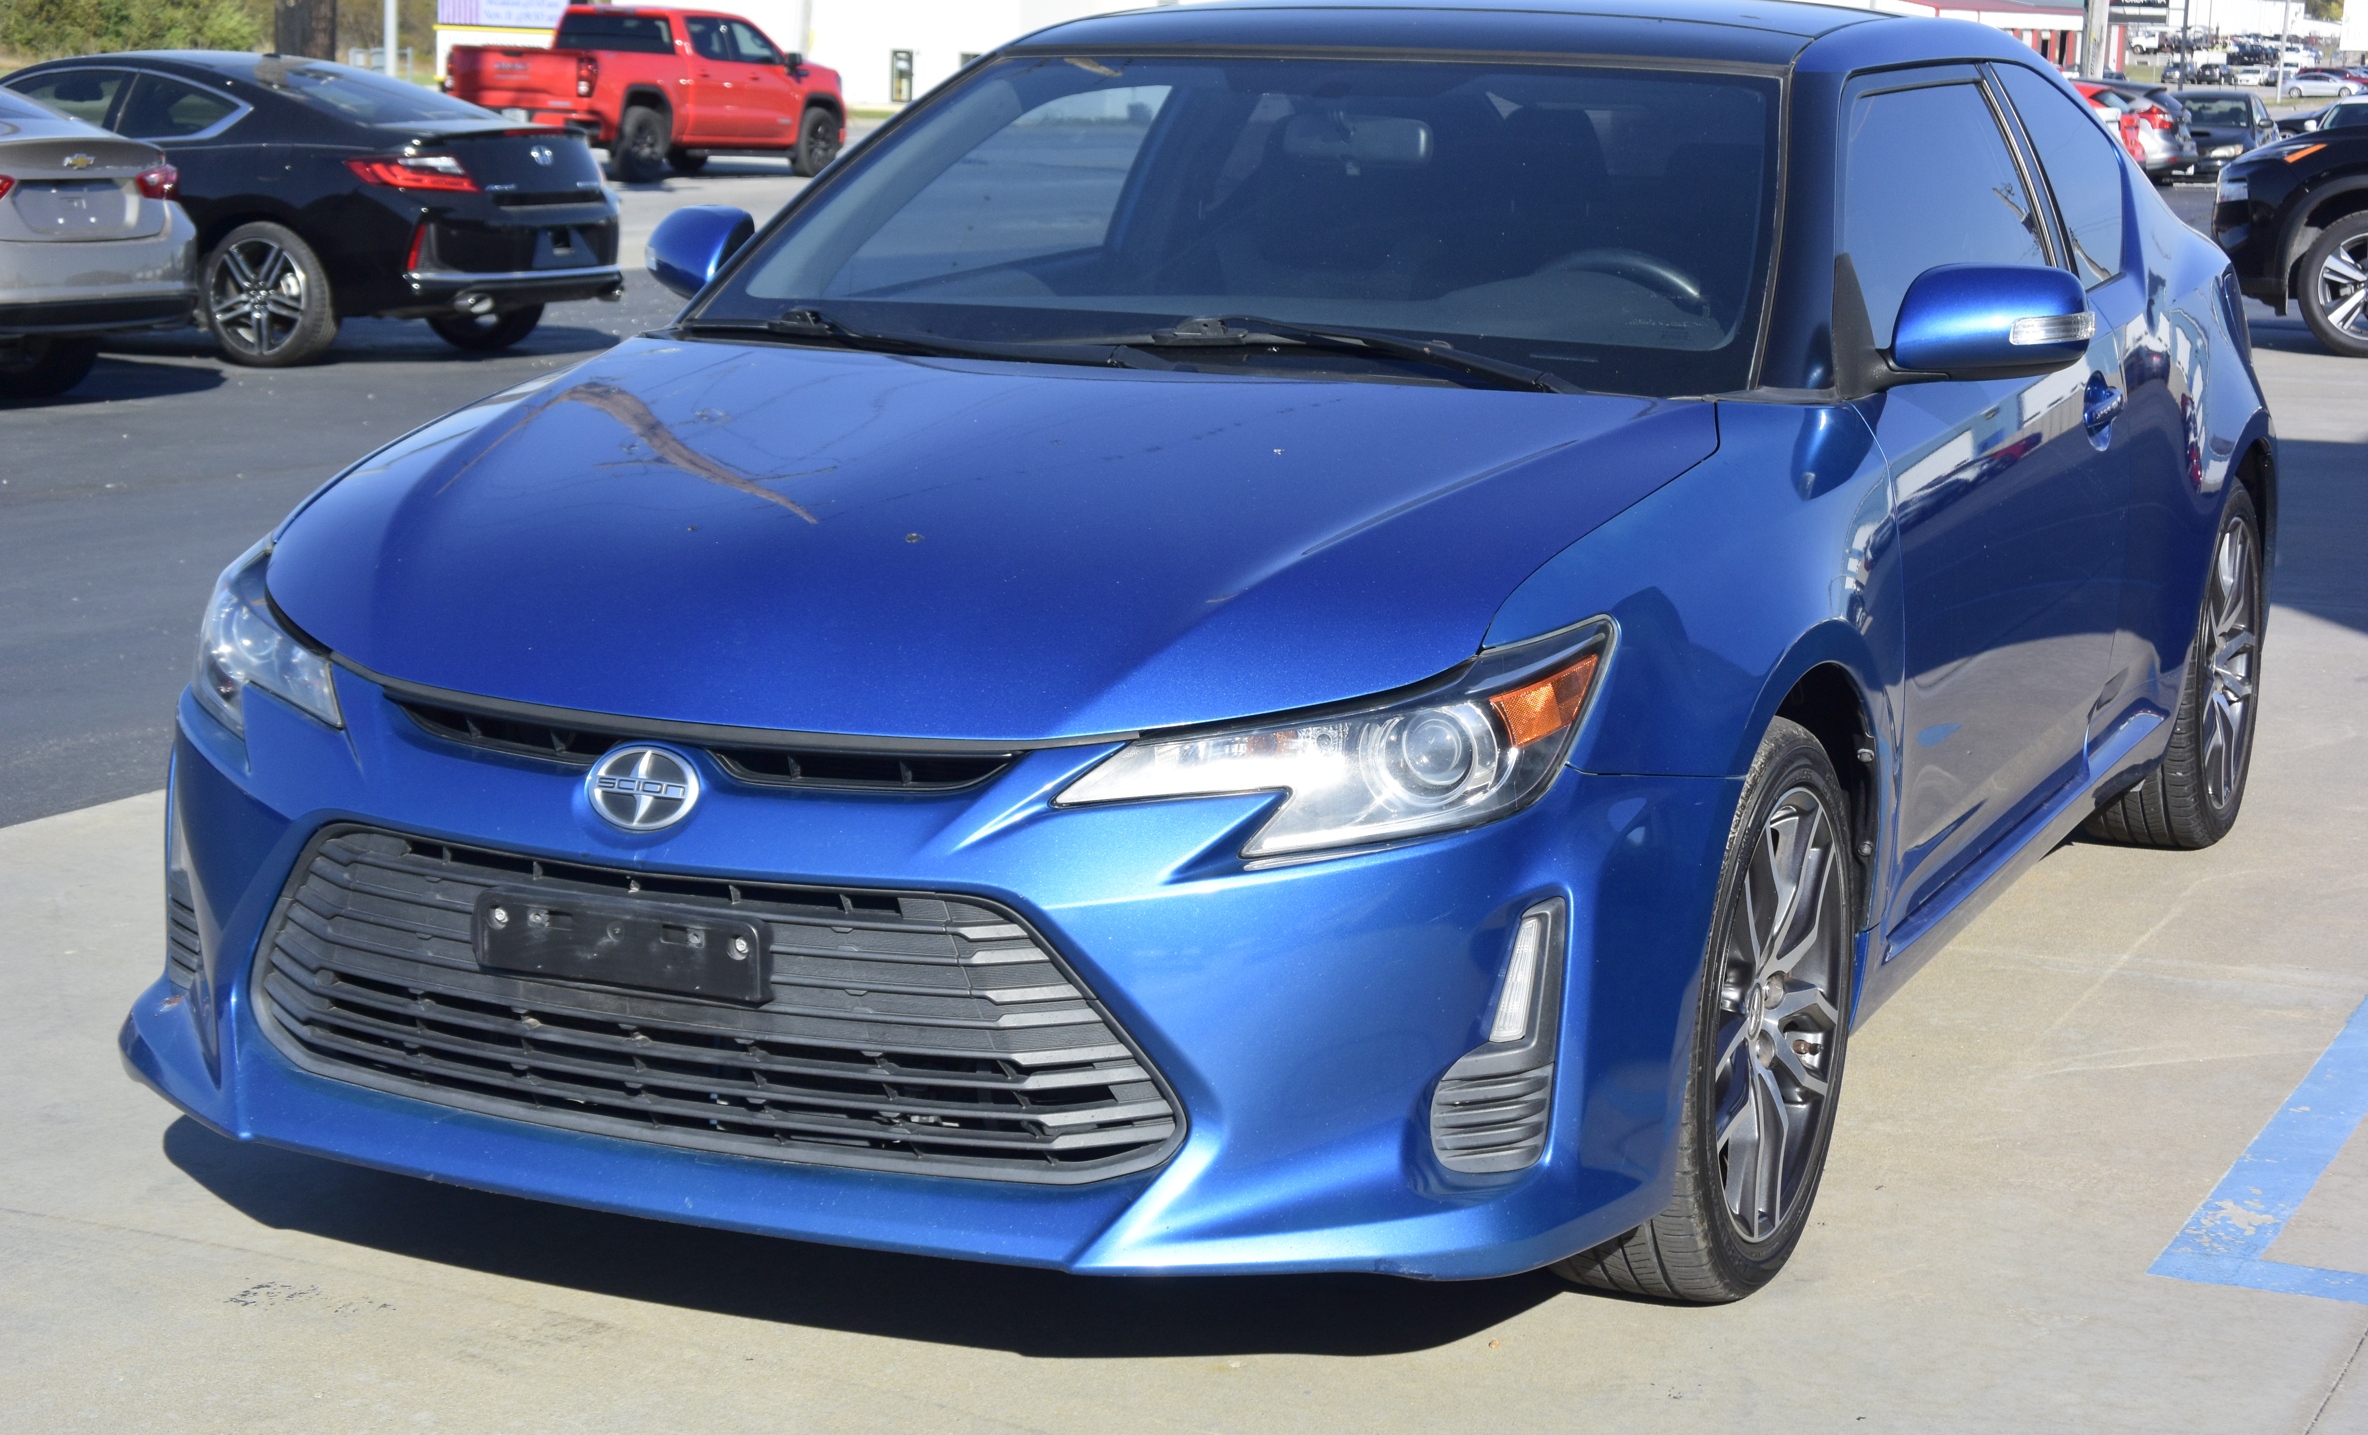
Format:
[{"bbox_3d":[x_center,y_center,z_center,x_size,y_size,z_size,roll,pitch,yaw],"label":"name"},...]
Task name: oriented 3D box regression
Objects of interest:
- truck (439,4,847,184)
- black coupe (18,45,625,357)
[{"bbox_3d":[-6.207,-7.388,44.386,2.060,1.920,5.880,6,11,25],"label":"truck"},{"bbox_3d":[-5.032,-2.555,18.420,4.834,1.436,1.854,5,11,24],"label":"black coupe"}]

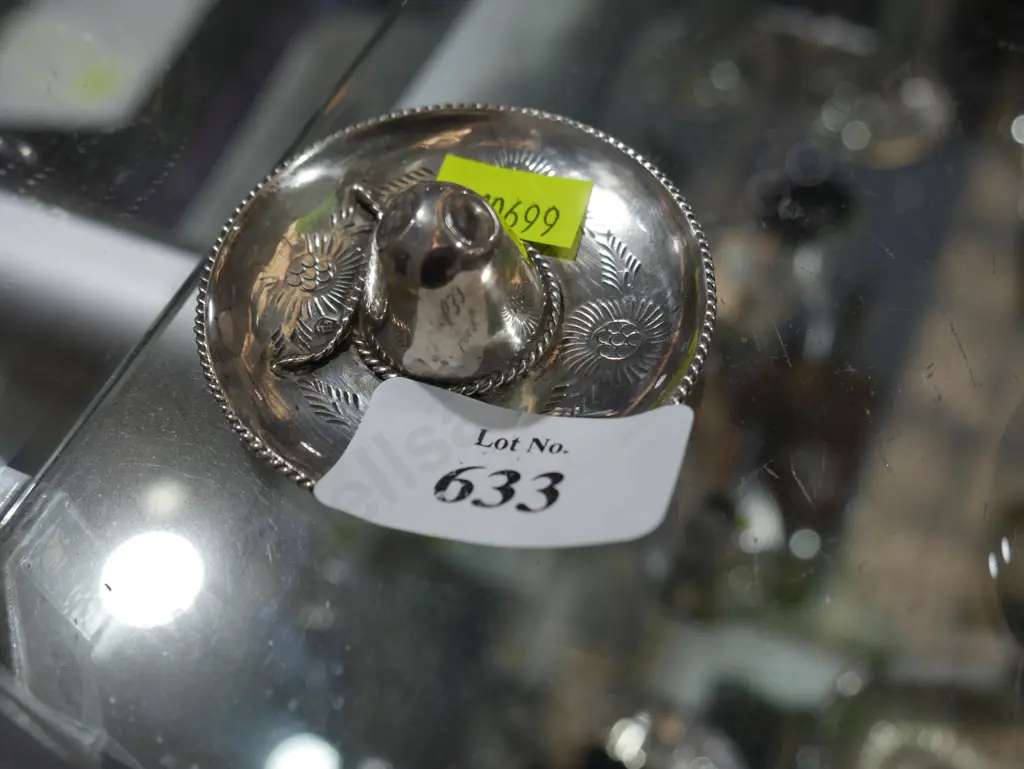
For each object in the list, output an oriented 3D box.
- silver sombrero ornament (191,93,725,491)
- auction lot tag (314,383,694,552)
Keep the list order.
[{"bbox_3d":[-0.008,-0.017,0.168,0.075,0.023,0.075,-4,57,0],"label":"silver sombrero ornament"},{"bbox_3d":[0.000,0.010,0.157,0.045,0.005,0.028,5,37,18],"label":"auction lot tag"}]

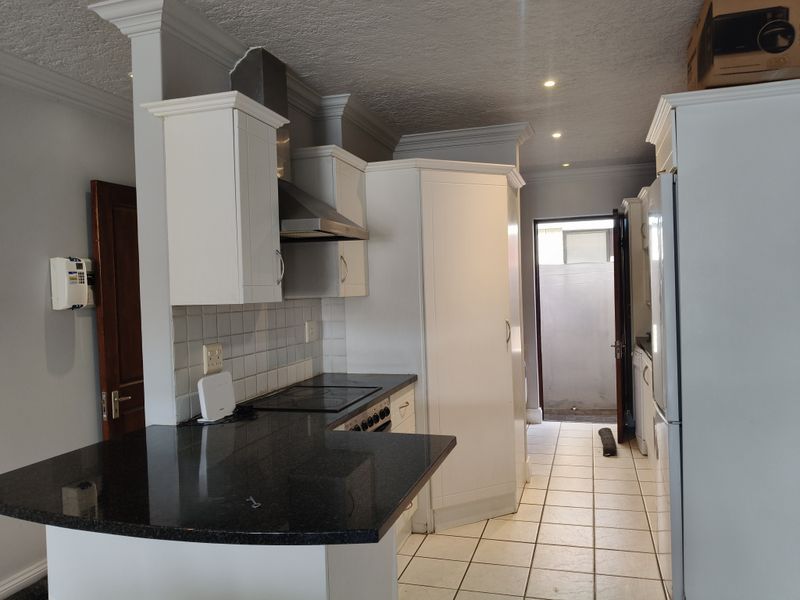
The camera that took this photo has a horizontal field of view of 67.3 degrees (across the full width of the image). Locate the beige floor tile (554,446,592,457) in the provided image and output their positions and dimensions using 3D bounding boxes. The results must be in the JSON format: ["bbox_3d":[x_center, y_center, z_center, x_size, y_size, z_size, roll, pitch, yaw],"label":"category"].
[{"bbox_3d":[1.490,1.296,5.130,0.298,0.010,0.298,-2,0,18],"label":"beige floor tile"}]

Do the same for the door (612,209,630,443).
[{"bbox_3d":[2.064,0.222,5.579,0.045,2.030,0.810,-2,1,26],"label":"door"}]

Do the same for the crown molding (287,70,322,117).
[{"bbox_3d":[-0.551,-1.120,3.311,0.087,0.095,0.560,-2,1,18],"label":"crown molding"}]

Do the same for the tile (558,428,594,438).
[{"bbox_3d":[1.674,1.285,5.709,0.298,0.010,0.298,-2,0,18],"label":"tile"}]

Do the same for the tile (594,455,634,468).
[{"bbox_3d":[1.665,1.270,4.678,0.297,0.010,0.297,-2,1,18],"label":"tile"}]

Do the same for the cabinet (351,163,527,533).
[{"bbox_3d":[0.292,0.258,3.896,0.920,2.155,1.050,-2,1,18],"label":"cabinet"}]

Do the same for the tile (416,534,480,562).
[{"bbox_3d":[0.269,1.351,3.279,0.299,0.010,0.295,-2,1,18],"label":"tile"}]

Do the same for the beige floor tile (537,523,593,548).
[{"bbox_3d":[0.938,1.331,3.391,0.298,0.010,0.298,-2,0,18],"label":"beige floor tile"}]

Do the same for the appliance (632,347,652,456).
[{"bbox_3d":[2.305,0.811,5.019,0.587,0.852,0.602,-2,1,18],"label":"appliance"}]

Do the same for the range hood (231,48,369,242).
[{"bbox_3d":[-0.491,-0.721,2.858,0.485,0.865,0.585,-2,1,18],"label":"range hood"}]

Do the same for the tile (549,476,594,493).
[{"bbox_3d":[1.198,1.293,4.205,0.297,0.010,0.297,-2,1,18],"label":"tile"}]

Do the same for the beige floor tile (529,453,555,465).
[{"bbox_3d":[1.099,1.298,4.896,0.299,0.010,0.295,-2,1,18],"label":"beige floor tile"}]

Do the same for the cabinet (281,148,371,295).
[{"bbox_3d":[-0.397,-0.398,3.326,0.331,0.772,0.476,-2,1,18],"label":"cabinet"}]

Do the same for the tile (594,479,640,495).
[{"bbox_3d":[1.504,1.303,4.168,0.298,0.010,0.298,-2,0,18],"label":"tile"}]

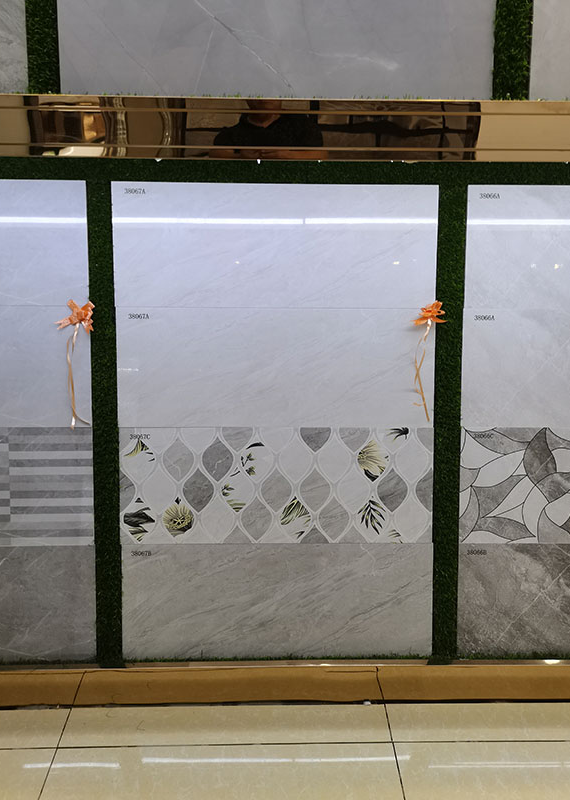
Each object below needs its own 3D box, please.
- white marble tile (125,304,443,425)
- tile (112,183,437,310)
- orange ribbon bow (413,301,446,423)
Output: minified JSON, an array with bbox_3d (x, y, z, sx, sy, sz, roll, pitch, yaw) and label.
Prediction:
[{"bbox_3d":[-0.019,-0.080,1.509,0.800,0.300,0.012,0,4,-1],"label":"white marble tile"},{"bbox_3d":[-0.020,-0.380,1.489,0.800,0.300,0.012,0,4,-1],"label":"tile"},{"bbox_3d":[0.358,-0.095,1.483,0.083,0.300,0.055,0,4,-1],"label":"orange ribbon bow"}]

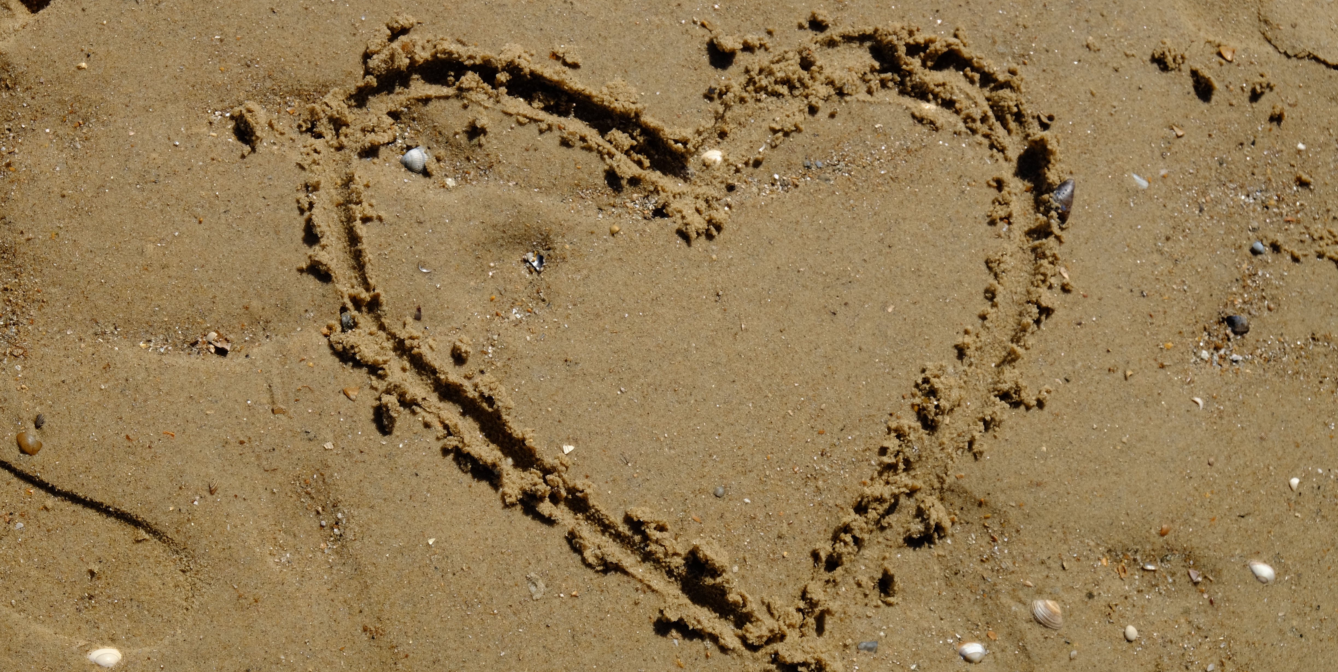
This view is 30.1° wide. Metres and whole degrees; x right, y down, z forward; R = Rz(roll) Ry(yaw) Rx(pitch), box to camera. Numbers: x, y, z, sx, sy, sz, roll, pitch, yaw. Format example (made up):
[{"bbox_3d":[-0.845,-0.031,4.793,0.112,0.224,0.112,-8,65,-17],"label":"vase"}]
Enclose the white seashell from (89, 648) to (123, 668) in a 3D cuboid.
[{"bbox_3d":[-0.373,0.213,1.647,0.022,0.006,0.013,0,65,0],"label":"white seashell"}]

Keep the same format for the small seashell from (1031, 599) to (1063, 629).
[{"bbox_3d":[0.231,0.170,1.524,0.017,0.007,0.023,-42,73,-16],"label":"small seashell"}]

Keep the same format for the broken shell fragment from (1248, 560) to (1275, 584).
[{"bbox_3d":[0.365,0.145,1.535,0.018,0.006,0.012,37,72,14],"label":"broken shell fragment"}]

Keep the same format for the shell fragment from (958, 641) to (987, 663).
[{"bbox_3d":[0.185,0.192,1.515,0.017,0.007,0.013,5,67,2],"label":"shell fragment"}]

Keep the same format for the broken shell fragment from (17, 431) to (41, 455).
[{"bbox_3d":[-0.403,0.067,1.568,0.018,0.006,0.012,34,71,13],"label":"broken shell fragment"}]

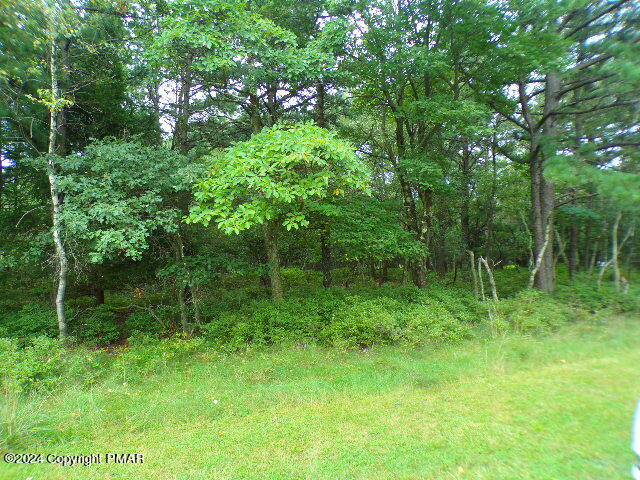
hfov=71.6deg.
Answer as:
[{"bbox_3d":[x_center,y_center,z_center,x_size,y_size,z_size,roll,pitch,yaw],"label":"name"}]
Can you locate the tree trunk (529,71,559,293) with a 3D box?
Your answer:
[{"bbox_3d":[5.138,-1.345,10.200,0.600,5.100,0.500,1,1,0],"label":"tree trunk"}]

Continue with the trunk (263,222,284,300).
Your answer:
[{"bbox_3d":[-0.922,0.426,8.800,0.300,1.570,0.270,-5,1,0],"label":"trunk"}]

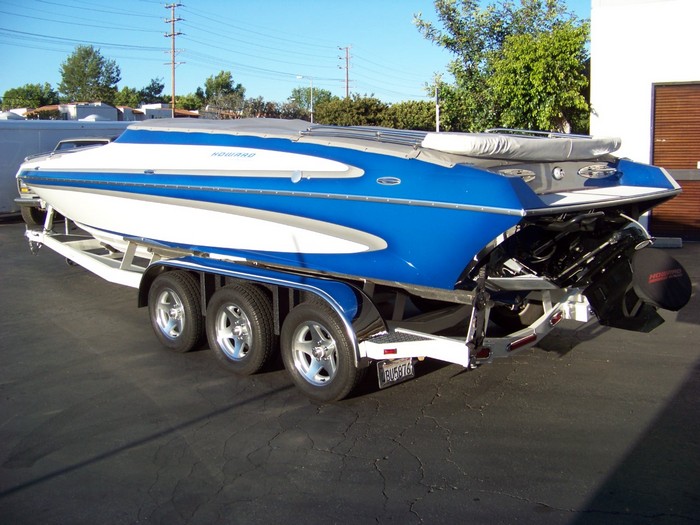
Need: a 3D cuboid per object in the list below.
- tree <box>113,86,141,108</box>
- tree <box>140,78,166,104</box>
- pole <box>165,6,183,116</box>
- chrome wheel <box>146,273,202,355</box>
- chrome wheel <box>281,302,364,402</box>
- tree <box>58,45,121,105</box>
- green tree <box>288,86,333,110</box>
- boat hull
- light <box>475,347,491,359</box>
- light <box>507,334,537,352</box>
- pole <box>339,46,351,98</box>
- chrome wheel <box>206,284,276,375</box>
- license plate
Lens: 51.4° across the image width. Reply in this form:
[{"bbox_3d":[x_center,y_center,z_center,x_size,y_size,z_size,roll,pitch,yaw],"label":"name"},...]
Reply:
[{"bbox_3d":[-20.899,-12.930,68.777,3.200,7.117,3.200,-3,10,-16],"label":"tree"},{"bbox_3d":[-19.642,-14.338,73.616,3.300,8.308,3.300,-3,10,-14],"label":"tree"},{"bbox_3d":[-21.112,-21.724,88.693,2.700,18.849,0.400,4,10,26],"label":"pole"},{"bbox_3d":[-1.360,0.384,5.842,0.660,0.660,0.227,8,13,43],"label":"chrome wheel"},{"bbox_3d":[-0.157,0.568,4.709,0.650,0.650,0.210,8,12,43],"label":"chrome wheel"},{"bbox_3d":[-30.411,-18.692,86.126,7.600,13.726,7.600,0,9,0],"label":"tree"},{"bbox_3d":[-3.875,-14.022,73.697,4.900,7.301,4.900,-1,9,-3],"label":"green tree"},{"bbox_3d":[-1.521,-0.708,7.255,8.540,1.438,2.384,8,13,43],"label":"boat hull"},{"bbox_3d":[0.778,0.533,4.280,0.035,0.066,0.160,8,4,43],"label":"light"},{"bbox_3d":[0.985,0.464,4.170,0.034,0.057,0.295,8,13,43],"label":"light"},{"bbox_3d":[-0.576,-28.362,129.166,2.700,19.271,0.400,4,10,26],"label":"pole"},{"bbox_3d":[-0.756,0.482,5.274,0.650,0.650,0.210,8,12,43],"label":"chrome wheel"},{"bbox_3d":[0.289,0.662,4.430,0.015,0.160,0.310,-1,6,44],"label":"license plate"}]

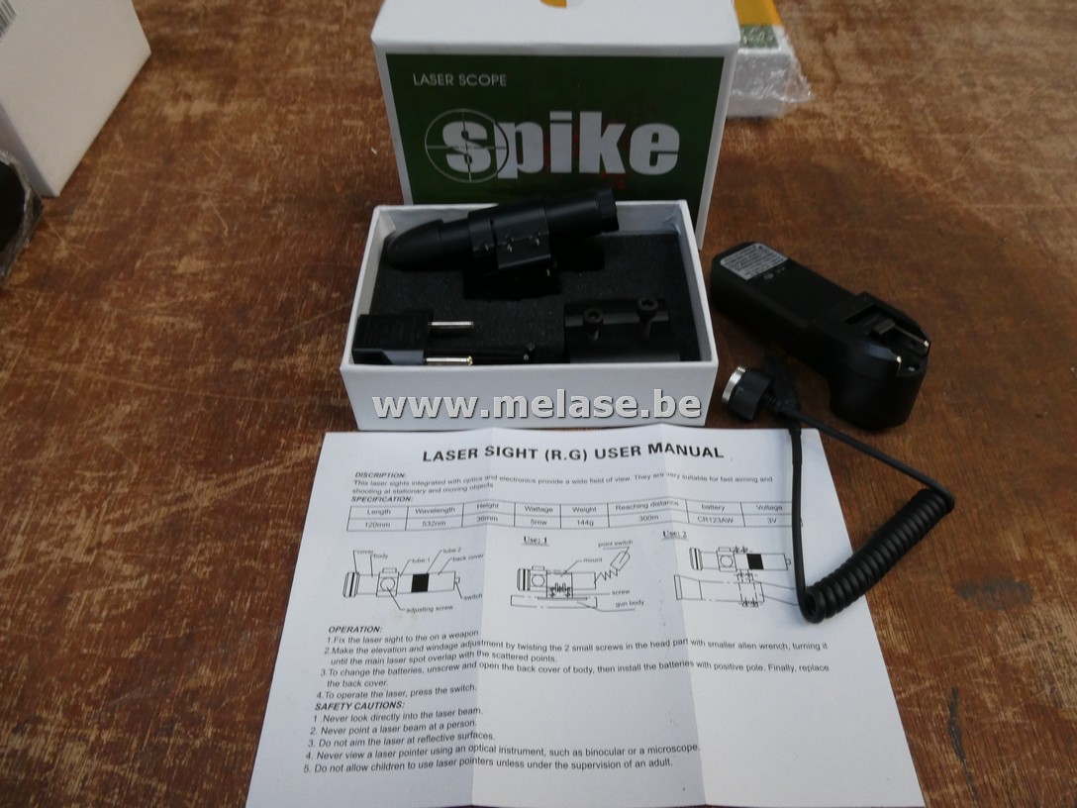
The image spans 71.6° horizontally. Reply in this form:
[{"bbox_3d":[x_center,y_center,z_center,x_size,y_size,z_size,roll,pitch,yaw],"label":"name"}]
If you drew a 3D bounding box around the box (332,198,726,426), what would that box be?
[{"bbox_3d":[-0.003,-0.043,0.343,0.150,0.040,0.105,-1,51,1],"label":"box"}]

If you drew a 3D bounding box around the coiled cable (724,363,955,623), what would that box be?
[{"bbox_3d":[0.113,0.020,0.303,0.082,0.019,0.121,-16,52,-12],"label":"coiled cable"}]

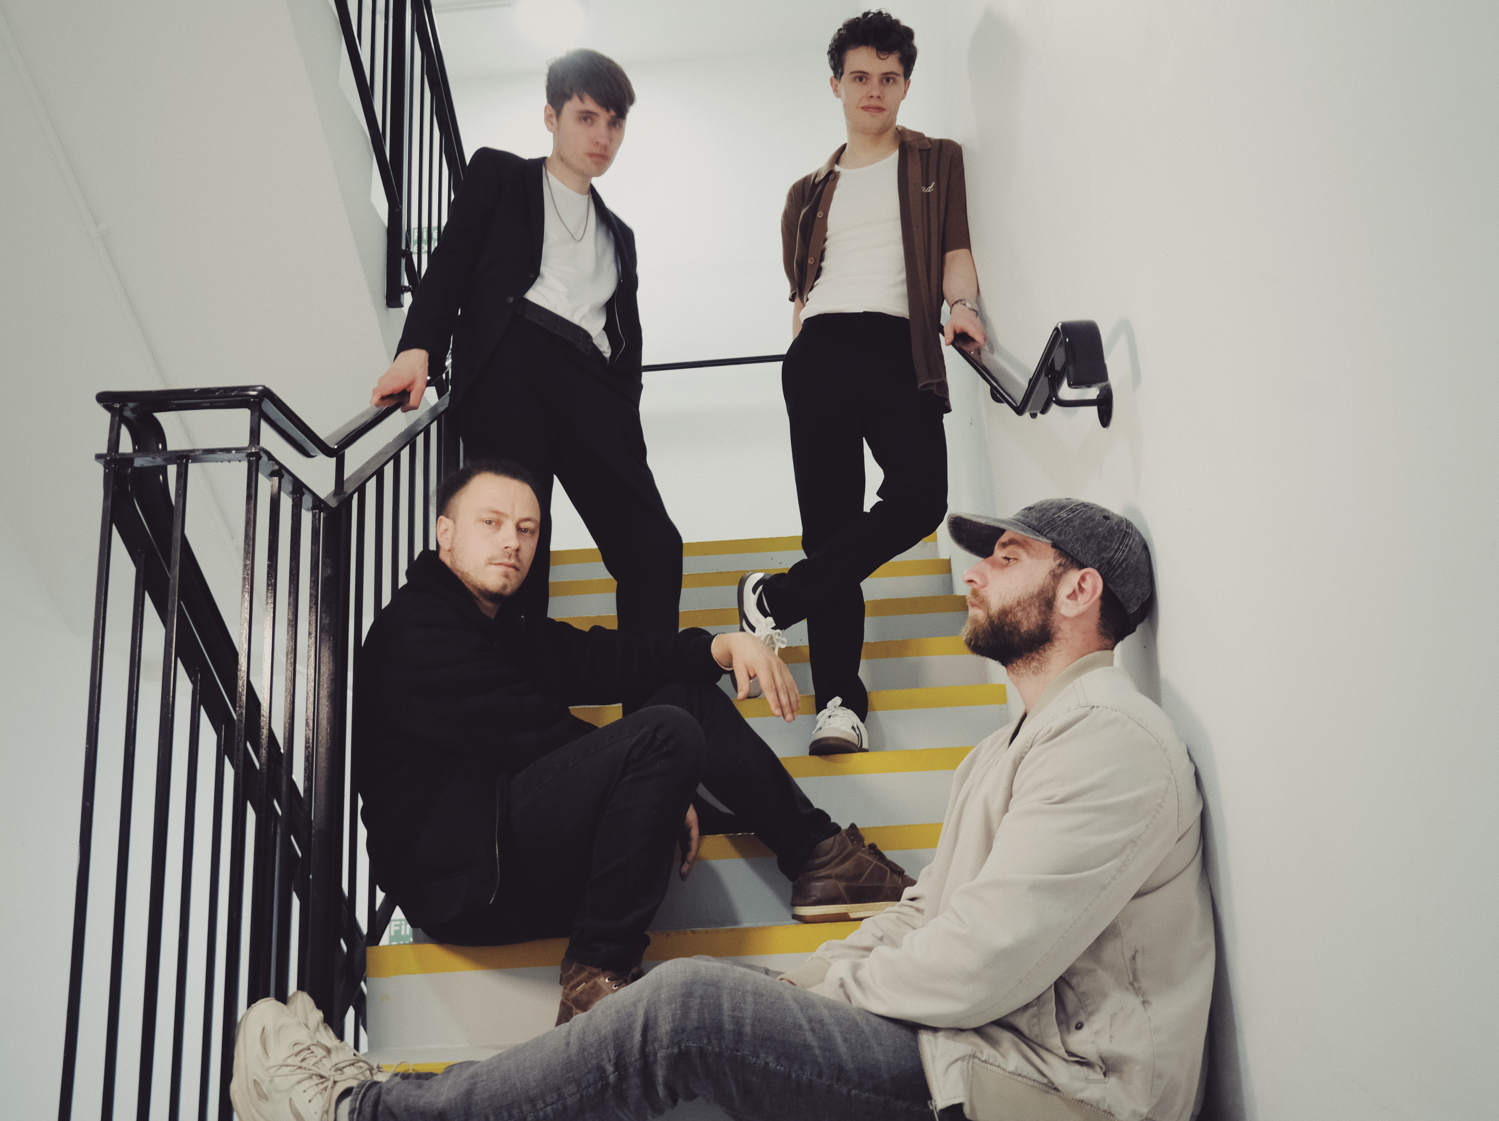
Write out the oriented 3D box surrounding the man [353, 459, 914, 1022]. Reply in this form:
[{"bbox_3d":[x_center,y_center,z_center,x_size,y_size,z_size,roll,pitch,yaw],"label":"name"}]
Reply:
[{"bbox_3d":[-0.202,0.290,2.186,0.970,1.000,0.562,-9,-15,22],"label":"man"}]

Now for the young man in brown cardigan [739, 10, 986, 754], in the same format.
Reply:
[{"bbox_3d":[0.239,-0.427,2.931,0.616,1.753,0.380,-4,-14,5],"label":"young man in brown cardigan"}]

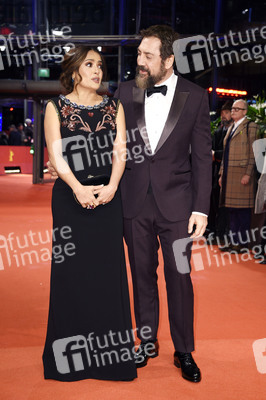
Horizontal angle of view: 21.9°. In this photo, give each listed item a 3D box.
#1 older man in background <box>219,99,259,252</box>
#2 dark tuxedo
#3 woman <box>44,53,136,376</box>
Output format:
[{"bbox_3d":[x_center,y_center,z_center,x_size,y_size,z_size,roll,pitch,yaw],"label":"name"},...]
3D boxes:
[{"bbox_3d":[1.218,-0.317,7.949,0.380,1.740,0.540,-3,6,-38],"label":"older man in background"},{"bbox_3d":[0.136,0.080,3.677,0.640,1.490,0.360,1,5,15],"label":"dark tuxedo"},{"bbox_3d":[-0.226,0.039,3.624,0.500,1.700,0.400,-1,4,-8],"label":"woman"}]

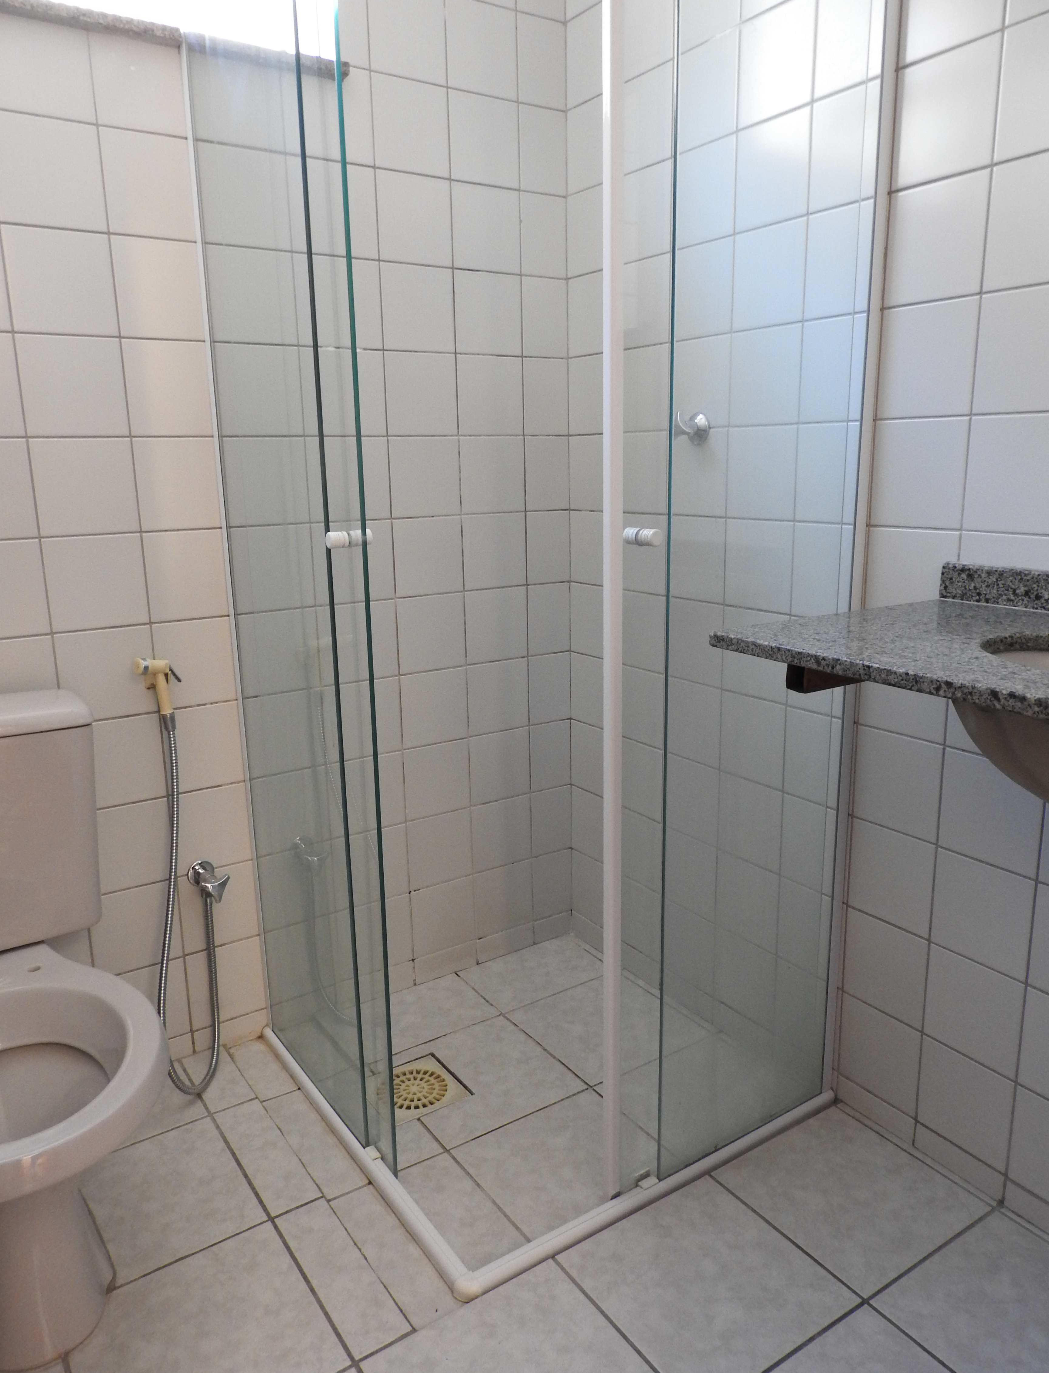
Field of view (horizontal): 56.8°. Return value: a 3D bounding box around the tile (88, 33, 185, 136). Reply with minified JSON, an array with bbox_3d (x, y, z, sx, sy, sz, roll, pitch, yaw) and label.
[{"bbox_3d":[-0.594,-0.936,1.516,0.152,0.127,0.010,-9,15,-32],"label":"tile"}]

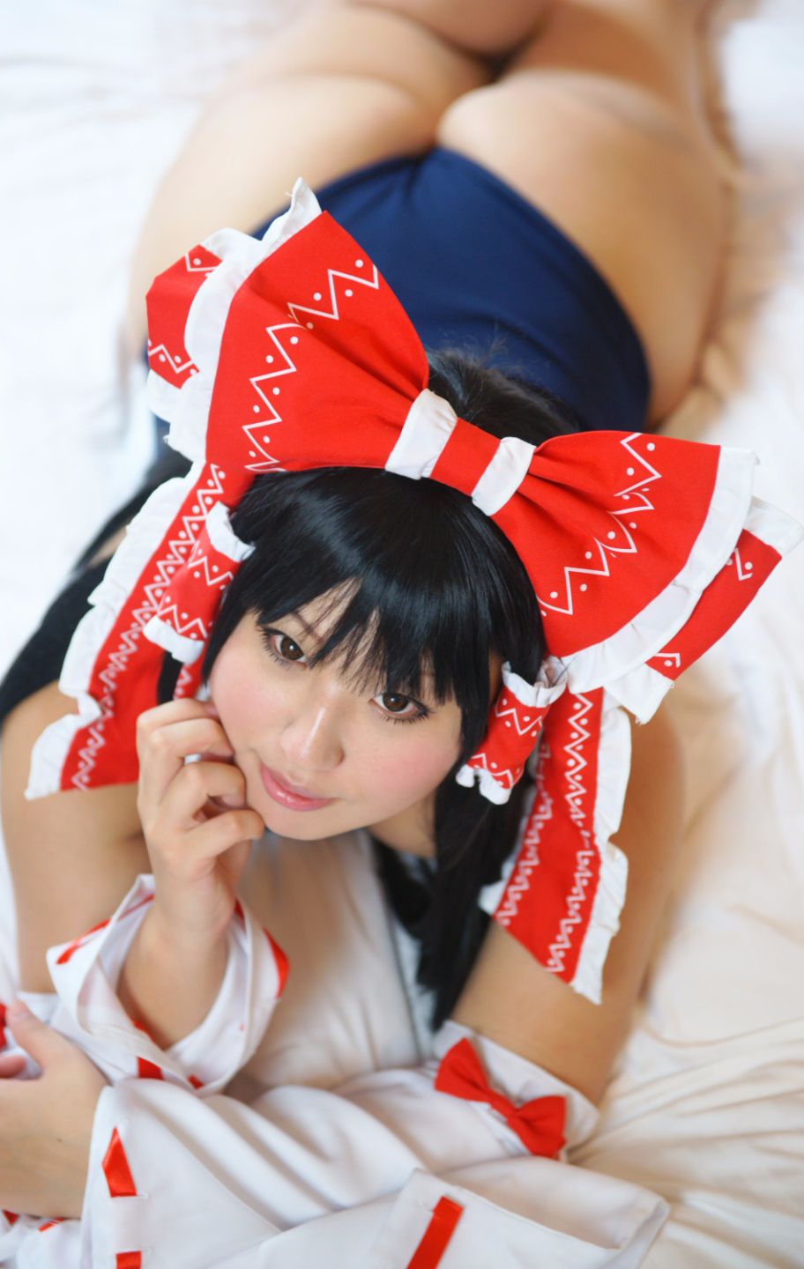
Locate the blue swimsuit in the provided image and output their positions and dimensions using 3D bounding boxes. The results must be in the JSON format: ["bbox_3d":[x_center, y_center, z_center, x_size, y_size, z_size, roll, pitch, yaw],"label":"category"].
[{"bbox_3d":[0.008,-0.135,1.597,0.340,0.230,0.520,5,33,6],"label":"blue swimsuit"}]

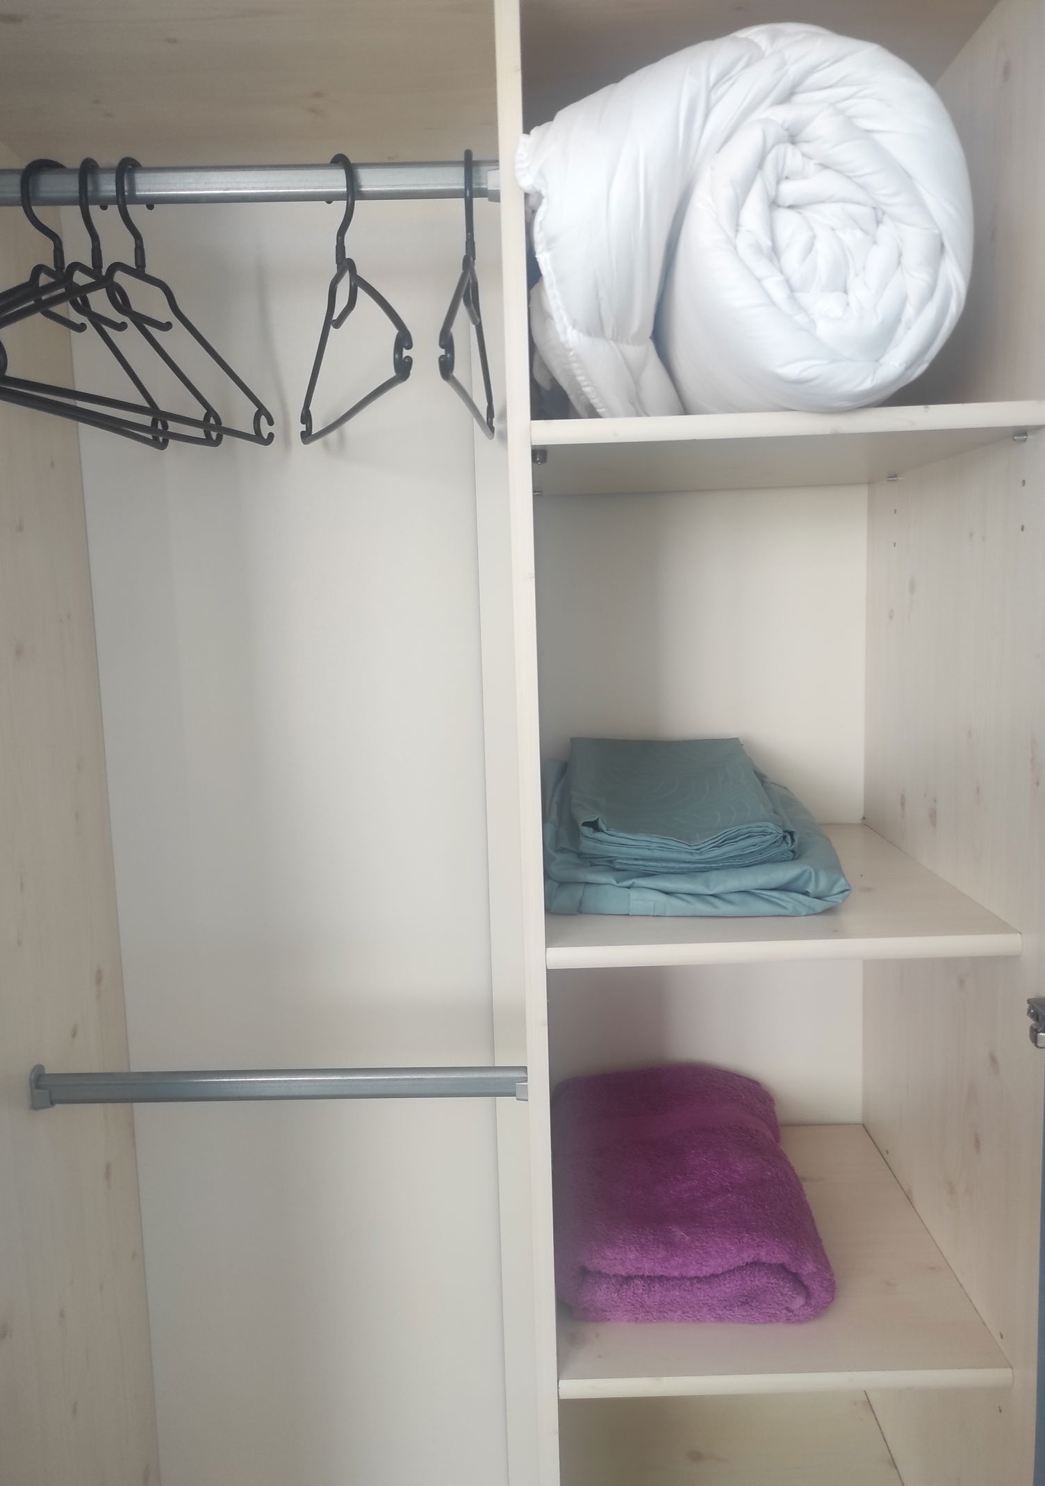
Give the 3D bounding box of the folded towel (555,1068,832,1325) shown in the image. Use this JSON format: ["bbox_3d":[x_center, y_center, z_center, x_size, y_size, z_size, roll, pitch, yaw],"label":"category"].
[{"bbox_3d":[0.177,0.487,1.206,0.279,0.101,0.356,-2,8,1],"label":"folded towel"}]

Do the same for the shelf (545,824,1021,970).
[{"bbox_3d":[0.227,0.148,1.137,0.405,0.018,0.438,-2,8,1],"label":"shelf"}]

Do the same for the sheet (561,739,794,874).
[{"bbox_3d":[0.161,0.054,1.133,0.207,0.043,0.255,-2,21,1],"label":"sheet"}]

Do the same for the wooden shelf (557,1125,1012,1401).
[{"bbox_3d":[0.241,0.547,1.189,0.405,0.018,0.447,-2,8,1],"label":"wooden shelf"}]

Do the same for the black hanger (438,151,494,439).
[{"bbox_3d":[-0.053,-0.454,1.059,0.016,0.255,0.409,-1,8,4],"label":"black hanger"}]

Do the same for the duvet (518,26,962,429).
[{"bbox_3d":[0.173,-0.423,1.007,0.344,0.279,0.442,-2,8,1],"label":"duvet"}]

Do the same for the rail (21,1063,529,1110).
[{"bbox_3d":[-0.252,0.363,1.133,0.522,0.043,0.024,-2,8,1],"label":"rail"}]

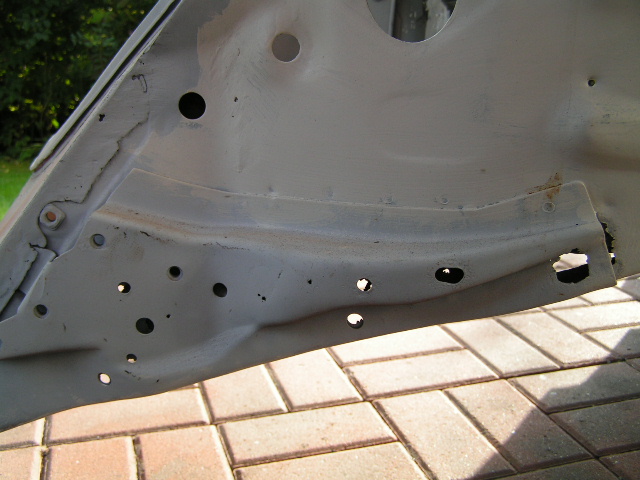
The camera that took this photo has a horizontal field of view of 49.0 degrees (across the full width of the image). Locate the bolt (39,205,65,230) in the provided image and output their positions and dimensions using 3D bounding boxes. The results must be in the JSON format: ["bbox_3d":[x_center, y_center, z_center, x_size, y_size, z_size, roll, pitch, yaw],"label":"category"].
[{"bbox_3d":[-0.199,-0.017,0.520,0.017,0.017,0.008,0,7,-1],"label":"bolt"}]

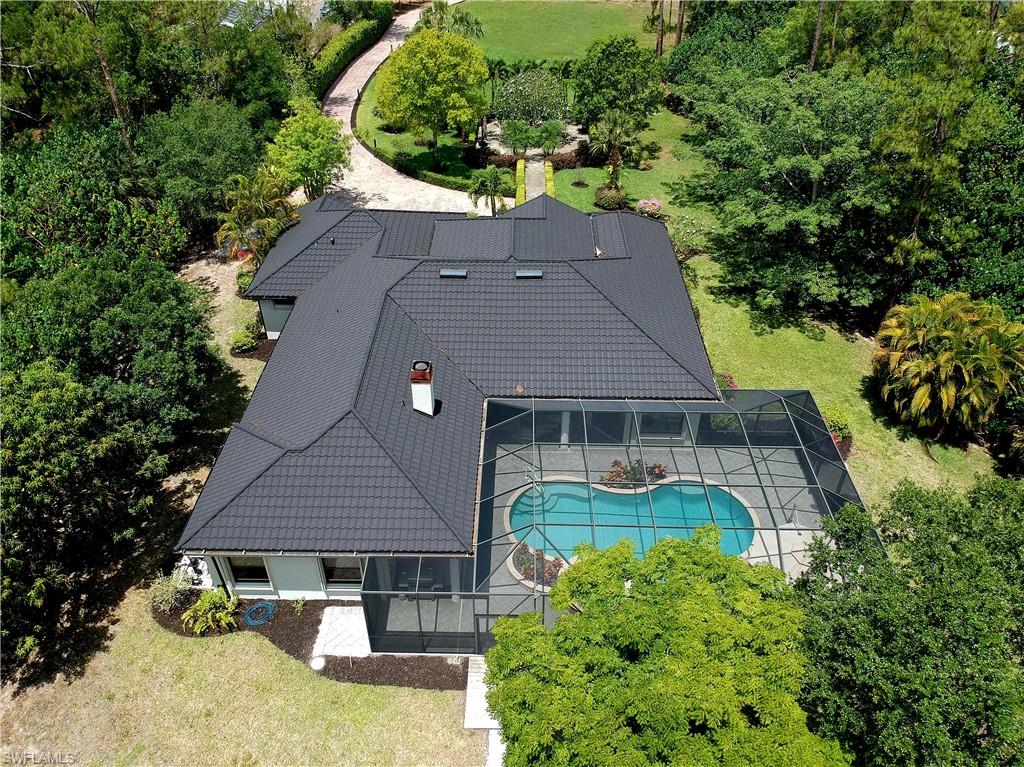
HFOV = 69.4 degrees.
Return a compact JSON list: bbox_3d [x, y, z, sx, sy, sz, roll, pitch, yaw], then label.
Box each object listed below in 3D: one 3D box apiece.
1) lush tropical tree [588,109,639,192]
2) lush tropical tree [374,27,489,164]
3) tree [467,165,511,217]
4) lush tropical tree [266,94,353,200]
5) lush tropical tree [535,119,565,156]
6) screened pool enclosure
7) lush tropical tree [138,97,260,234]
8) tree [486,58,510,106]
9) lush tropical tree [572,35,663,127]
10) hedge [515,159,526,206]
[{"bbox_3d":[7.470,-17.200,54.600,3.800,5.900,3.800,1,38,1],"label":"lush tropical tree"},{"bbox_3d":[-6.000,-21.500,56.600,8.500,10.200,8.500,1,38,1],"label":"lush tropical tree"},{"bbox_3d":[-1.414,-12.004,46.768,2.800,3.500,2.800,1,39,1],"label":"tree"},{"bbox_3d":[-14.000,-16.050,51.800,5.800,7.700,5.800,1,38,1],"label":"lush tropical tree"},{"bbox_3d":[2.796,-18.196,55.041,2.250,2.650,2.250,1,39,1],"label":"lush tropical tree"},{"bbox_3d":[3.919,4.373,27.954,17.100,4.410,10.340,1,38,1],"label":"screened pool enclosure"},{"bbox_3d":[-18.348,-12.628,43.950,6.400,8.000,6.400,1,39,1],"label":"lush tropical tree"},{"bbox_3d":[-1.314,-25.955,63.524,2.200,3.950,2.200,1,39,1],"label":"tree"},{"bbox_3d":[8.296,-23.883,58.662,7.100,6.900,7.100,1,39,1],"label":"lush tropical tree"},{"bbox_3d":[0.601,-13.529,50.897,0.650,0.650,8.600,1,39,1],"label":"hedge"}]

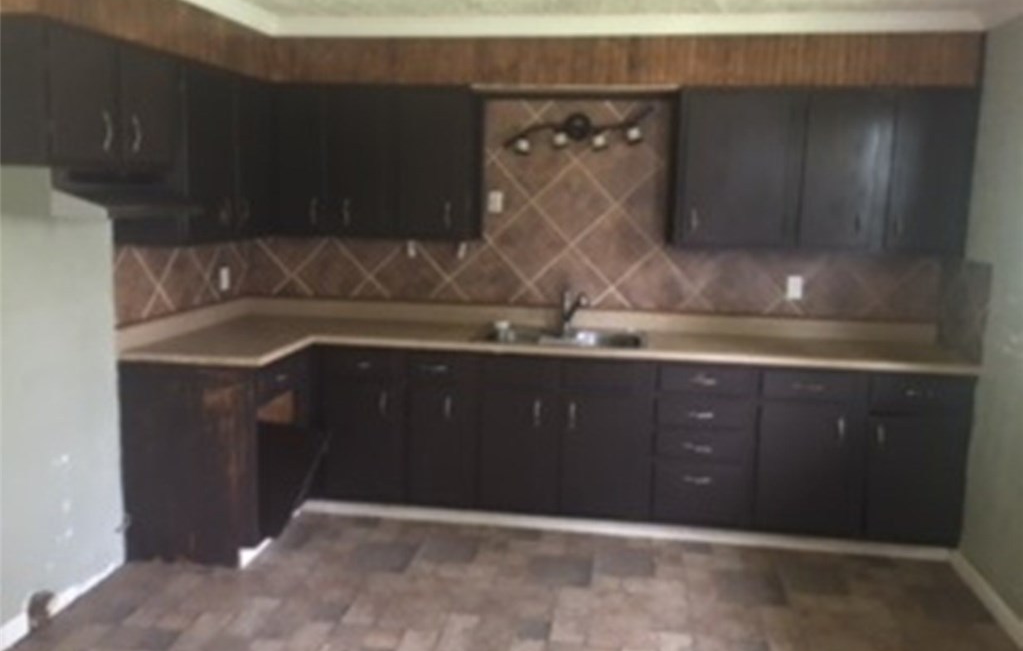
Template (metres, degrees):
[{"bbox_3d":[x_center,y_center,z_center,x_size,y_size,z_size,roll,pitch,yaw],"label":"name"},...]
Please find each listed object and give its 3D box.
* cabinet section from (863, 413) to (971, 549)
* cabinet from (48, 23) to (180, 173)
[{"bbox_3d":[1.870,0.652,4.157,0.430,0.610,0.595,2,8,8],"label":"cabinet section"},{"bbox_3d":[-1.551,-0.781,3.124,0.311,0.467,0.789,2,9,8],"label":"cabinet"}]

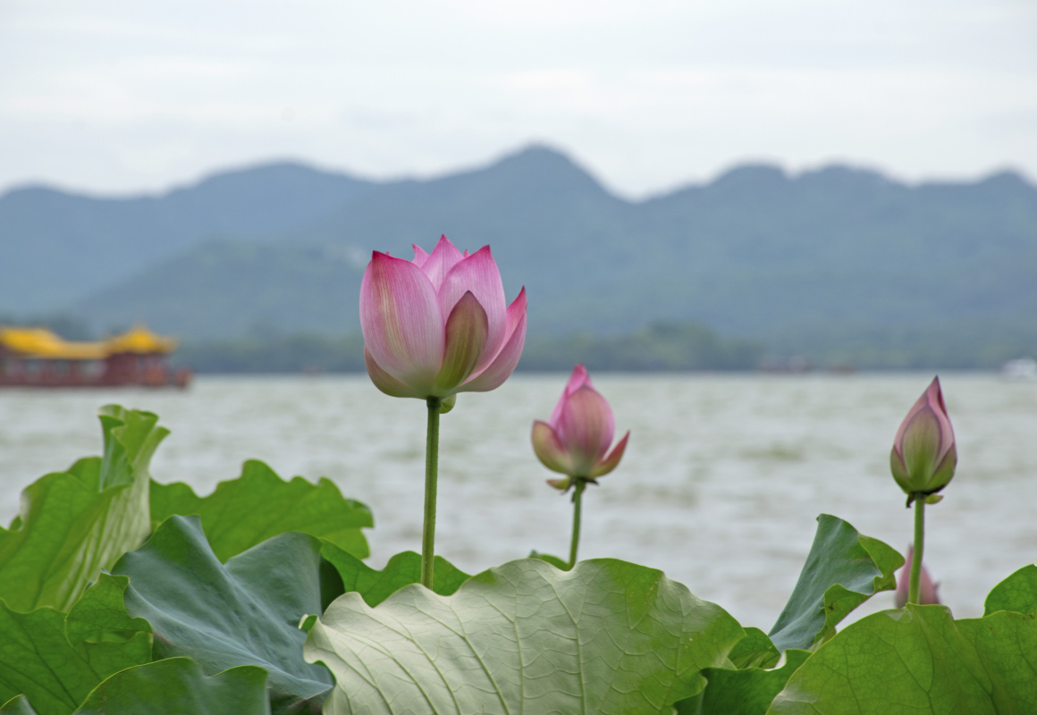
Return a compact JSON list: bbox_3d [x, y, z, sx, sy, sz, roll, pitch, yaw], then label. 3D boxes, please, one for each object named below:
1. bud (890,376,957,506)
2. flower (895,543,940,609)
[{"bbox_3d":[0.389,0.078,6.000,0.064,0.121,0.064,7,0,0],"label":"bud"},{"bbox_3d":[0.531,0.304,8.300,0.063,0.110,0.063,2,0,0],"label":"flower"}]

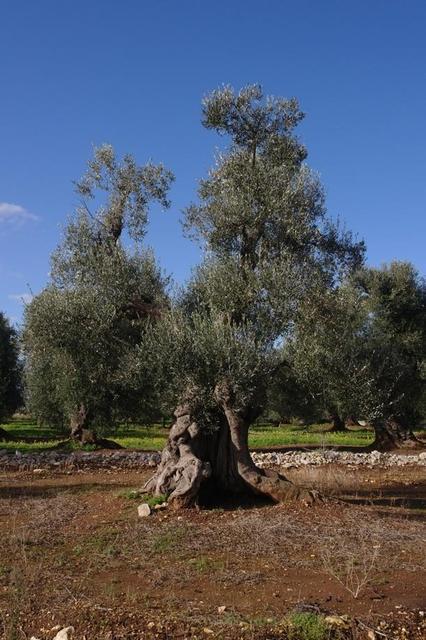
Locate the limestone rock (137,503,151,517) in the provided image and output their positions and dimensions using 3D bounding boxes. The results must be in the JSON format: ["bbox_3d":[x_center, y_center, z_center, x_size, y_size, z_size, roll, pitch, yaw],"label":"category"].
[{"bbox_3d":[-1.018,2.777,8.592,0.205,0.198,0.200,0,-8,0],"label":"limestone rock"}]

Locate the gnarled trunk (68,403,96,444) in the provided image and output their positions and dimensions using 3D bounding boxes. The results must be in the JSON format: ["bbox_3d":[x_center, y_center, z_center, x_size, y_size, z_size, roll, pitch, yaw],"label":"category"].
[{"bbox_3d":[-4.385,3.508,19.701,0.941,1.324,0.900,0,-8,0],"label":"gnarled trunk"}]

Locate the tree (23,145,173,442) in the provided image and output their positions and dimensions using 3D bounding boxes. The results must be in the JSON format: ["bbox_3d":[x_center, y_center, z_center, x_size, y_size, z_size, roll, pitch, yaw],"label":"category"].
[{"bbox_3d":[-4.010,-1.046,20.357,5.208,10.659,4.900,0,-8,0],"label":"tree"}]

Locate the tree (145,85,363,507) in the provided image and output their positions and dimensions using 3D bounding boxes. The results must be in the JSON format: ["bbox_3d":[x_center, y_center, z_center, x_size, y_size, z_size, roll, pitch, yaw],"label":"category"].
[{"bbox_3d":[0.754,-0.711,10.913,3.936,7.876,3.800,0,-8,0],"label":"tree"}]

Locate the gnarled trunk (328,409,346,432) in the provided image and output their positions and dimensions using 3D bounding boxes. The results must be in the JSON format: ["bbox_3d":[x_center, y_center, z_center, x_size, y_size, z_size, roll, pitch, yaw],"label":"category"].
[{"bbox_3d":[6.909,5.575,32.537,0.999,1.313,0.950,0,-8,0],"label":"gnarled trunk"}]

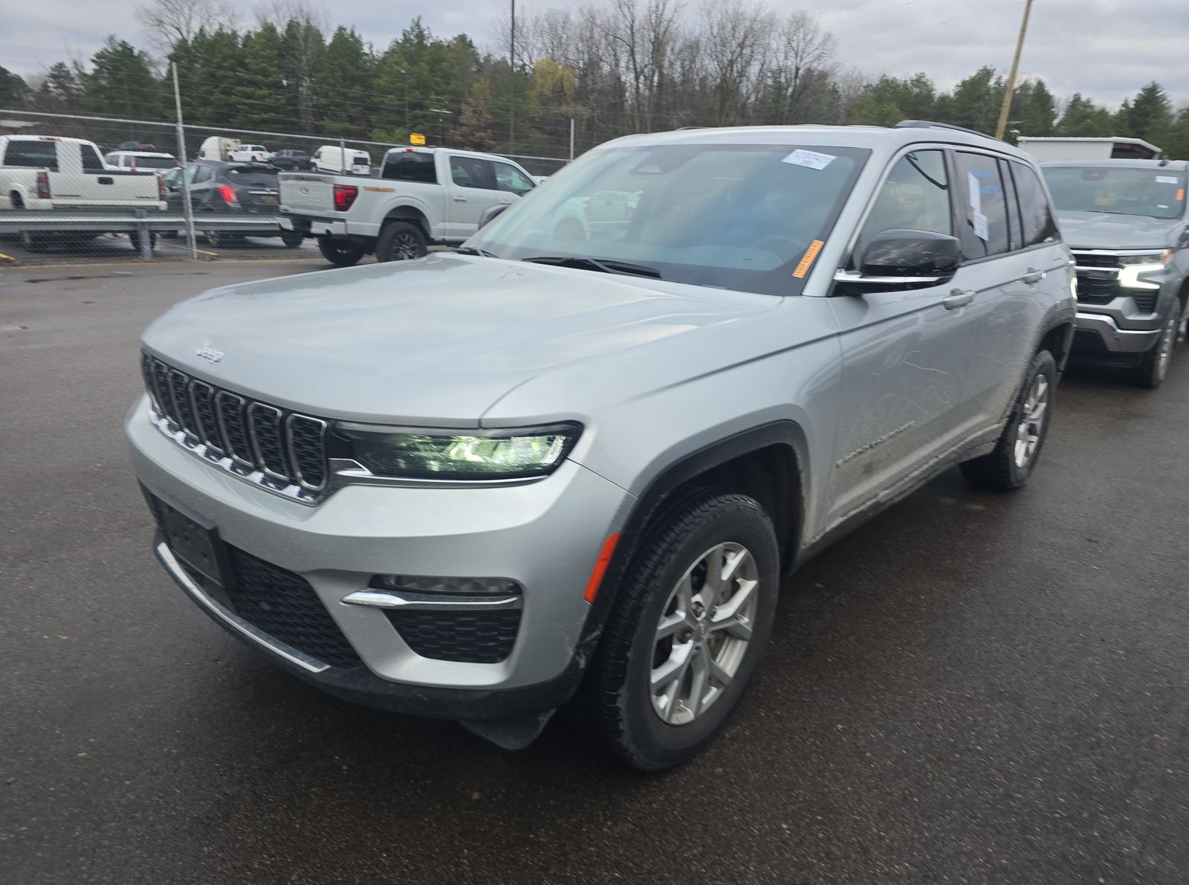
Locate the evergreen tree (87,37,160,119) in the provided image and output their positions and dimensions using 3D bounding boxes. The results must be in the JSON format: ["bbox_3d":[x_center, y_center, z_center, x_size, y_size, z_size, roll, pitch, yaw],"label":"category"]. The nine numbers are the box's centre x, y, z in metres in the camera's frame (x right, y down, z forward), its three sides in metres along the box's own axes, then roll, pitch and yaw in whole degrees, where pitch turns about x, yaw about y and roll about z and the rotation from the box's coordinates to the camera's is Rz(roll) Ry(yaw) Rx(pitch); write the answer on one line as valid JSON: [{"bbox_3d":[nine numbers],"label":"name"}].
[{"bbox_3d":[-37.979,-27.804,64.914,5.215,9.813,5.215,-8,20,-28],"label":"evergreen tree"}]

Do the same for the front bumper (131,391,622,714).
[{"bbox_3d":[-0.808,0.233,2.177,1.930,0.590,0.600,17,23,40],"label":"front bumper"}]

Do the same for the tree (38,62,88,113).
[{"bbox_3d":[-47.021,-29.497,71.010,3.724,8.696,3.724,-9,21,-31],"label":"tree"}]

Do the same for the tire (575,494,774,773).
[{"bbox_3d":[0.216,0.467,2.147,0.265,0.760,0.770,17,23,40],"label":"tire"}]

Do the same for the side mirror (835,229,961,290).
[{"bbox_3d":[0.921,-0.547,2.394,0.270,0.190,0.200,17,23,40],"label":"side mirror"}]

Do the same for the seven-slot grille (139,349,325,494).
[{"bbox_3d":[-0.923,-0.072,1.937,1.000,0.180,0.100,17,23,40],"label":"seven-slot grille"}]

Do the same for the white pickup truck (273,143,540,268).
[{"bbox_3d":[-2.672,-4.316,14.563,2.080,2.020,5.890,17,23,38],"label":"white pickup truck"}]

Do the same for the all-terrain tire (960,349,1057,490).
[{"bbox_3d":[2.225,-0.142,4.240,0.265,0.760,0.770,17,23,40],"label":"all-terrain tire"}]

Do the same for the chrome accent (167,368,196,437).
[{"bbox_3d":[-1.050,-0.100,2.023,0.115,0.165,0.040,17,23,40],"label":"chrome accent"}]

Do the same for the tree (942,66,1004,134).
[{"bbox_3d":[28.634,-23.196,62.000,4.364,11.474,4.364,9,19,22],"label":"tree"}]

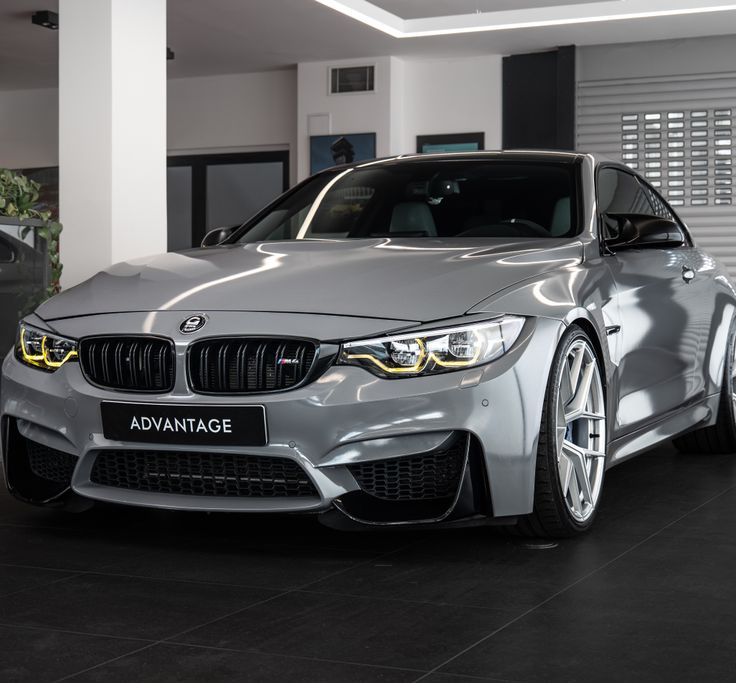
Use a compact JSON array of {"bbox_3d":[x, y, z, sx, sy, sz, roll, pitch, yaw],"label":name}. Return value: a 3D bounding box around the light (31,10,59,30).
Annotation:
[{"bbox_3d":[-2.227,-2.266,9.607,0.135,0.100,0.240,0,1,24],"label":"light"}]

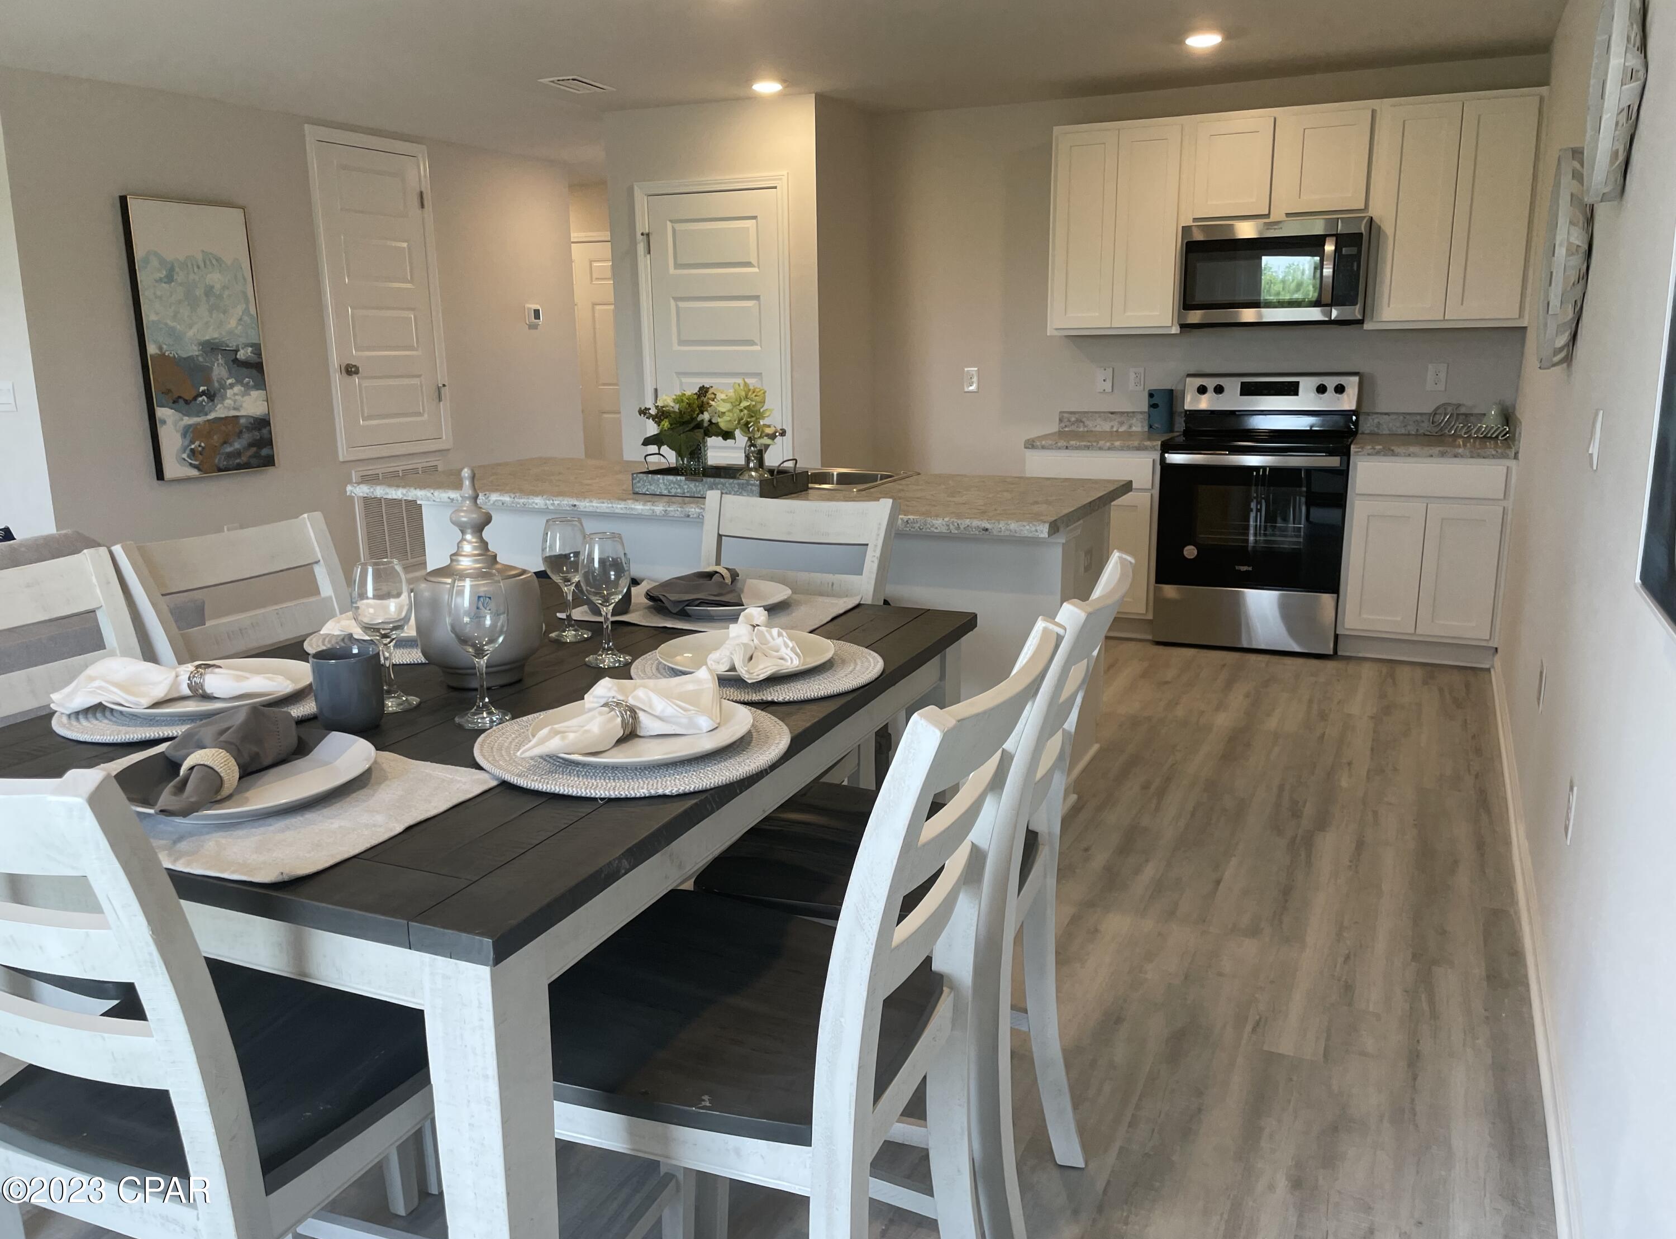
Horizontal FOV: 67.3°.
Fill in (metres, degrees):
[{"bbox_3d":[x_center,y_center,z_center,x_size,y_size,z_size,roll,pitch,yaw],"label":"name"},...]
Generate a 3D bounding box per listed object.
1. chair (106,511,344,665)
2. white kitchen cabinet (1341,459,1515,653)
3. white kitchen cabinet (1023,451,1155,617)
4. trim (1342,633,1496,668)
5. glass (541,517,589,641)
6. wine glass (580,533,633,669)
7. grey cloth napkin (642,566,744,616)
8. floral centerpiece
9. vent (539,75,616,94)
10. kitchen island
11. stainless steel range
[{"bbox_3d":[-0.928,0.373,2.413,0.560,1.080,0.455,6,15,28],"label":"chair"},{"bbox_3d":[2.495,-0.337,5.386,0.603,0.767,0.600,5,14,23],"label":"white kitchen cabinet"},{"bbox_3d":[1.246,-0.439,5.919,0.600,0.767,0.600,5,14,23],"label":"white kitchen cabinet"},{"bbox_3d":[2.428,0.130,5.315,0.595,0.102,0.020,5,14,23],"label":"trim"},{"bbox_3d":[-0.456,-0.070,2.109,0.078,0.200,0.078,4,14,22],"label":"glass"},{"bbox_3d":[-0.375,-0.034,2.028,0.081,0.205,0.081,-1,13,0],"label":"wine glass"},{"bbox_3d":[-0.258,-0.060,2.407,0.220,0.060,0.250,5,15,25],"label":"grey cloth napkin"},{"bbox_3d":[-0.410,-0.595,4.054,0.480,0.360,0.250,5,15,25],"label":"floral centerpiece"},{"bbox_3d":[-1.110,-2.269,5.364,0.200,0.020,0.340,5,15,25],"label":"vent"},{"bbox_3d":[-0.353,-0.024,4.413,2.525,0.914,0.994,5,14,24],"label":"kitchen island"},{"bbox_3d":[1.845,-0.472,5.563,0.760,1.190,0.680,5,15,25],"label":"stainless steel range"}]

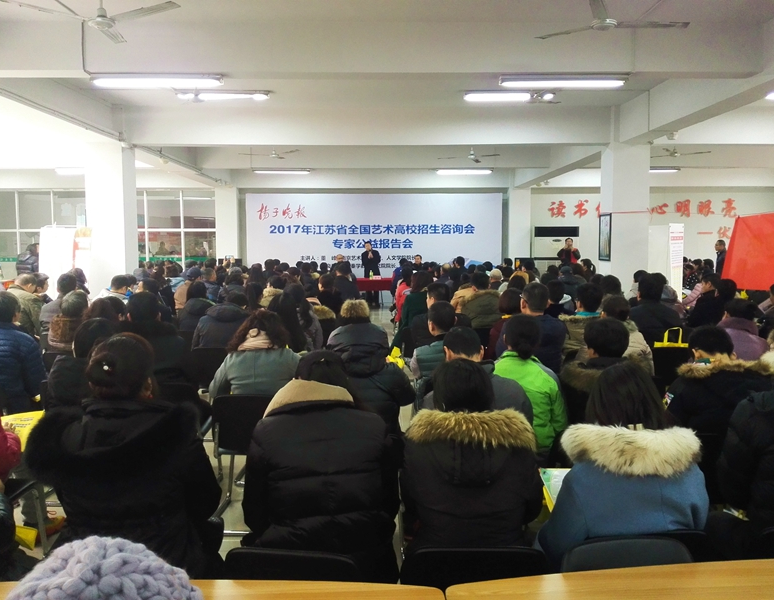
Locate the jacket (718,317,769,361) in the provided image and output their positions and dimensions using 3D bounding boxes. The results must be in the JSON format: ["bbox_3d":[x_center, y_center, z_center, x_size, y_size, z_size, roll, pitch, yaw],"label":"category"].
[{"bbox_3d":[2.686,0.427,5.150,0.500,0.620,0.400,-1,5,-11],"label":"jacket"}]

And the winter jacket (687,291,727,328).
[{"bbox_3d":[3.507,0.244,7.287,0.500,0.640,0.420,-3,5,-31],"label":"winter jacket"}]

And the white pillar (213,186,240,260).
[{"bbox_3d":[-4.404,-1.528,18.675,0.600,3.220,0.550,0,5,-1],"label":"white pillar"}]

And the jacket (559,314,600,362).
[{"bbox_3d":[1.675,0.413,5.600,0.530,0.630,0.400,-1,5,-6],"label":"jacket"}]

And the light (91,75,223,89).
[{"bbox_3d":[-2.209,-2.098,6.437,1.270,0.100,0.120,0,5,-1],"label":"light"}]

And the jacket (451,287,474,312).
[{"bbox_3d":[1.020,0.083,8.600,0.460,0.600,0.400,0,5,-1],"label":"jacket"}]

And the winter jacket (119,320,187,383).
[{"bbox_3d":[-1.544,0.470,4.285,0.530,0.680,0.430,0,5,3],"label":"winter jacket"}]

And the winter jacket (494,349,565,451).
[{"bbox_3d":[0.716,0.518,3.565,0.450,0.560,0.380,0,5,-4],"label":"winter jacket"}]

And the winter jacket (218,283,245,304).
[{"bbox_3d":[-2.434,-0.015,10.492,0.460,0.560,0.380,0,5,-1],"label":"winter jacket"}]

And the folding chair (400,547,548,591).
[{"bbox_3d":[0.246,1.055,2.158,0.450,0.820,0.510,0,5,-1],"label":"folding chair"}]

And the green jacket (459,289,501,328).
[{"bbox_3d":[1.047,0.177,7.200,0.500,0.620,0.400,0,5,-1],"label":"green jacket"}]

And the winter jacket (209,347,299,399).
[{"bbox_3d":[-0.744,0.538,3.820,0.520,0.620,0.400,0,5,1],"label":"winter jacket"}]

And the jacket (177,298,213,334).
[{"bbox_3d":[-1.913,0.259,6.800,0.480,0.600,0.400,0,5,3],"label":"jacket"}]

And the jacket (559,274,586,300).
[{"bbox_3d":[2.600,-0.013,9.600,0.520,0.640,0.400,0,5,-4],"label":"jacket"}]

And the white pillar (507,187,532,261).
[{"bbox_3d":[3.477,-1.392,17.588,0.550,3.150,0.550,0,5,-1],"label":"white pillar"}]

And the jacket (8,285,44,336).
[{"bbox_3d":[-3.861,0.223,7.197,0.500,0.660,0.420,1,5,14],"label":"jacket"}]

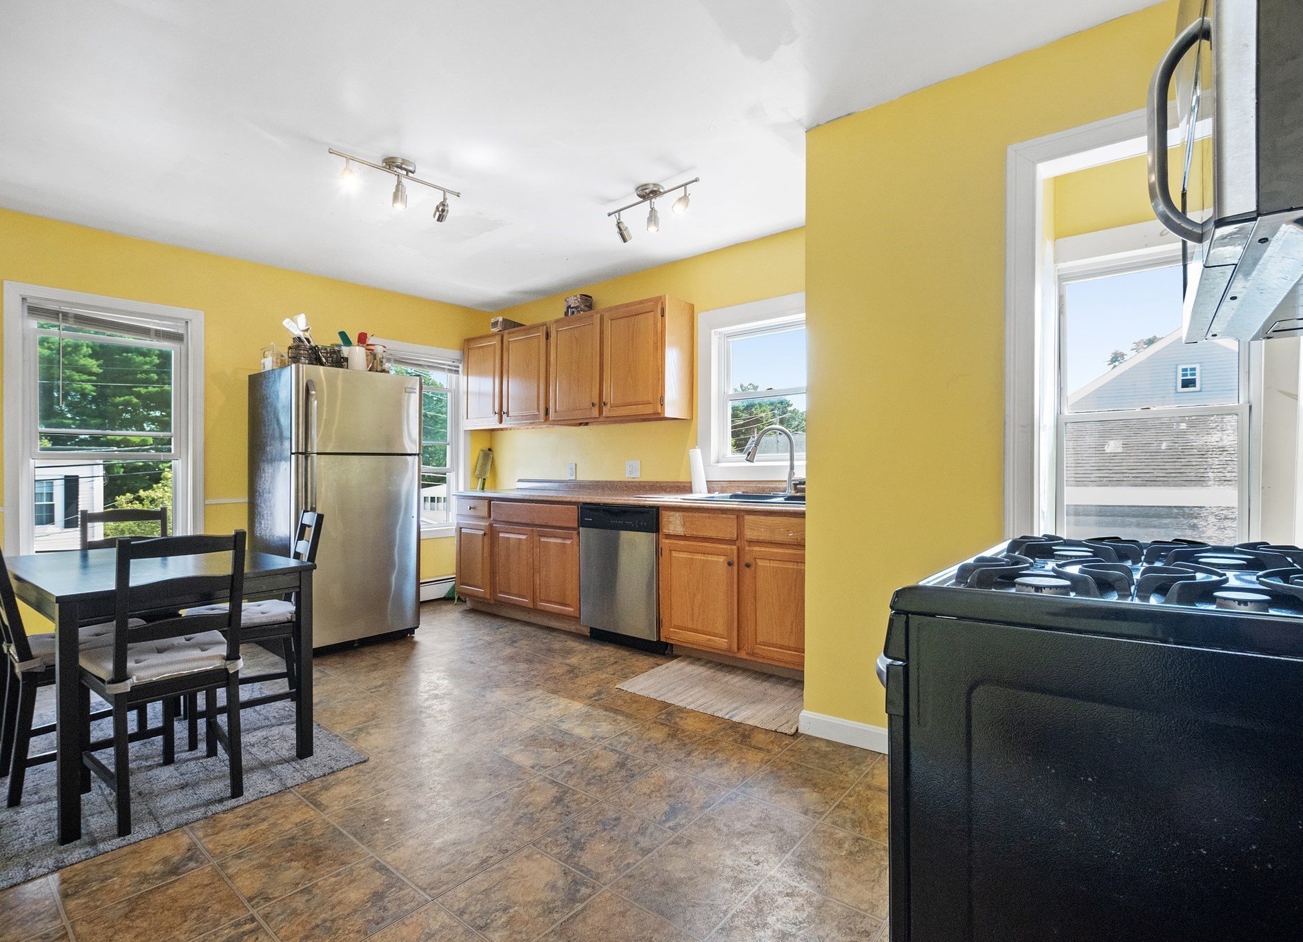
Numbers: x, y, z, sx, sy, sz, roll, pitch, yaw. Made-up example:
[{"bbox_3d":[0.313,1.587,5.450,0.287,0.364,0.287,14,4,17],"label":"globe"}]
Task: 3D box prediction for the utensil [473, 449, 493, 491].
[{"bbox_3d":[-1.473,-0.010,5.150,0.130,0.370,0.060,12,-3,-31],"label":"utensil"}]

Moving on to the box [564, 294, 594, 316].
[{"bbox_3d":[-0.535,-1.189,4.346,0.156,0.149,0.137,0,0,37],"label":"box"}]

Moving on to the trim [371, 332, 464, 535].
[{"bbox_3d":[-1.909,-0.235,4.867,0.120,1.600,0.875,0,0,44],"label":"trim"}]

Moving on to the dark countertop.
[{"bbox_3d":[-0.141,0.151,3.895,2.900,0.150,0.645,0,0,36],"label":"dark countertop"}]

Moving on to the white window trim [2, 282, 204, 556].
[{"bbox_3d":[-3.225,-0.230,3.527,0.120,1.600,0.875,0,0,44],"label":"white window trim"}]

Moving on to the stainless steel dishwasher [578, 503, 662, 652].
[{"bbox_3d":[-0.044,0.652,3.817,0.615,0.865,0.600,0,0,38],"label":"stainless steel dishwasher"}]

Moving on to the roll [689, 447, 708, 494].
[{"bbox_3d":[0.305,0.000,3.790,0.105,0.300,0.105,0,0,0],"label":"roll"}]

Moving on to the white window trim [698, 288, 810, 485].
[{"bbox_3d":[0.721,-0.499,3.694,0.970,1.100,0.100,0,0,36],"label":"white window trim"}]

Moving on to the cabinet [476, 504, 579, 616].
[{"bbox_3d":[-0.670,0.600,4.305,0.937,0.780,0.591,0,0,38],"label":"cabinet"}]

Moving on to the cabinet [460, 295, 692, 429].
[{"bbox_3d":[-0.641,-0.726,4.454,2.040,0.763,0.330,0,0,36],"label":"cabinet"}]

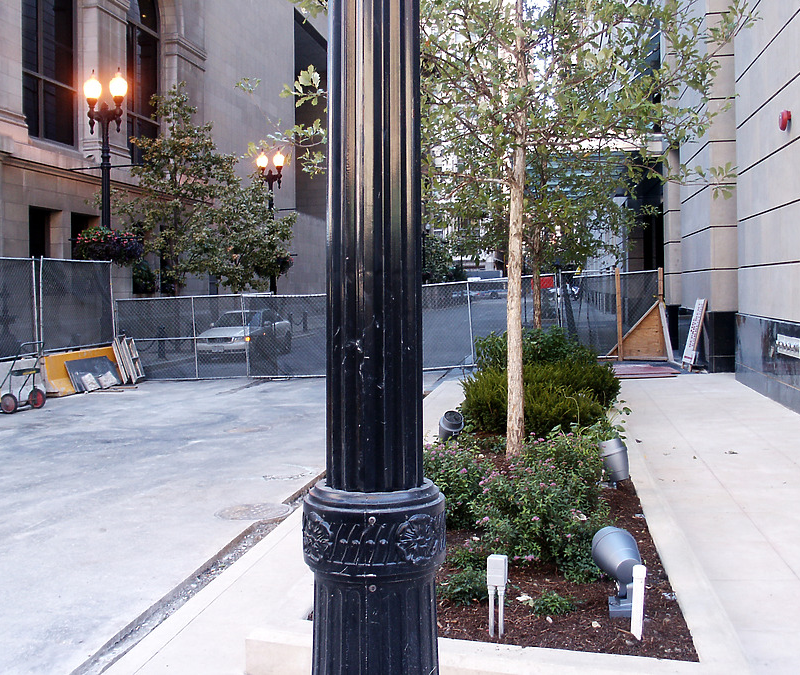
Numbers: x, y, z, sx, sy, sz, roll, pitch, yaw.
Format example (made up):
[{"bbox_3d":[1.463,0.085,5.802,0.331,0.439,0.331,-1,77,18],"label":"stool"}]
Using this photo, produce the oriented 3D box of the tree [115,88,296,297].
[{"bbox_3d":[-5.780,-3.236,26.500,4.600,7.550,4.200,0,3,10],"label":"tree"}]

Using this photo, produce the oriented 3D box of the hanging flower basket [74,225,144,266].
[{"bbox_3d":[-6.927,-2.160,21.700,1.500,0.950,1.050,0,3,10],"label":"hanging flower basket"}]

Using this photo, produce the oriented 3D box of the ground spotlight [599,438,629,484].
[{"bbox_3d":[1.560,0.930,6.650,0.205,0.345,0.250,-2,4,-30],"label":"ground spotlight"}]

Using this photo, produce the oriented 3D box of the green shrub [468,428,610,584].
[{"bbox_3d":[0.787,0.884,5.100,0.760,0.600,0.900,0,3,10],"label":"green shrub"}]

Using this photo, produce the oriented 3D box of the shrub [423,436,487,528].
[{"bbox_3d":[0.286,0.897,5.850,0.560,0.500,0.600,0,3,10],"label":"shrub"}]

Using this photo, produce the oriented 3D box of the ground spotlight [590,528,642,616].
[{"bbox_3d":[0.997,1.069,4.170,0.205,0.330,0.290,-1,3,-2],"label":"ground spotlight"}]

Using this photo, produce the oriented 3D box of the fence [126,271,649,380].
[{"bbox_3d":[-0.467,-0.207,19.750,12.000,2.150,0.200,0,3,10],"label":"fence"}]

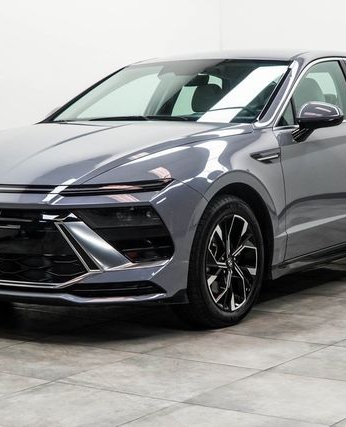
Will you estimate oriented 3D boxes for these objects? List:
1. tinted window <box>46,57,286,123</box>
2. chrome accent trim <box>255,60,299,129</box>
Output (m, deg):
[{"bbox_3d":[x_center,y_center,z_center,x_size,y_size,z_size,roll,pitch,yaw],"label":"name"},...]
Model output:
[{"bbox_3d":[0.005,-0.717,5.930,1.440,0.150,0.800,1,37,36],"label":"tinted window"},{"bbox_3d":[0.628,-0.681,5.575,0.060,0.090,0.820,-7,30,25],"label":"chrome accent trim"}]

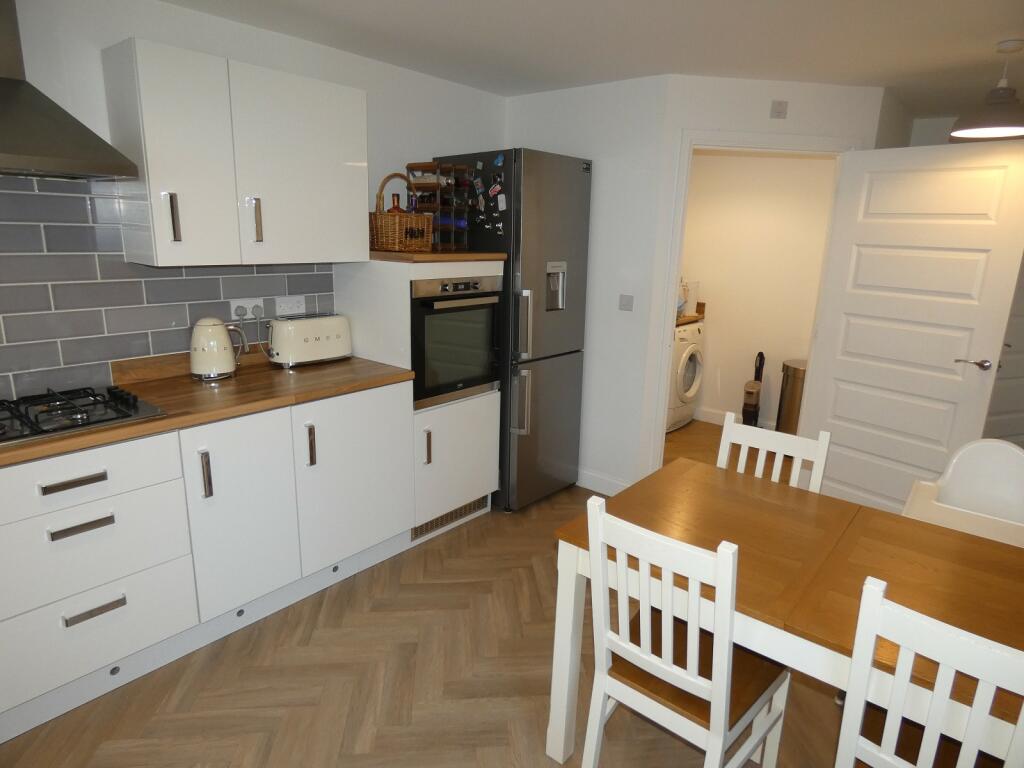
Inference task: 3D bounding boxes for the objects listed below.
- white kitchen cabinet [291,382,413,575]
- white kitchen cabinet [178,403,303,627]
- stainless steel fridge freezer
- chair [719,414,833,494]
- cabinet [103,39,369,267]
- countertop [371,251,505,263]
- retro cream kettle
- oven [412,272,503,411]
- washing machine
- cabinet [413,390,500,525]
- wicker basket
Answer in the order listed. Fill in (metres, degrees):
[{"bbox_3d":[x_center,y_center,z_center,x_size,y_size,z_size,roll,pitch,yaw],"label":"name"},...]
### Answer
[{"bbox_3d":[-0.864,0.342,2.728,0.600,0.726,0.602,13,18,39],"label":"white kitchen cabinet"},{"bbox_3d":[-1.188,0.424,2.358,0.600,0.726,0.397,13,18,39],"label":"white kitchen cabinet"},{"bbox_3d":[-0.003,-0.310,3.535,0.715,1.935,0.593,13,18,39],"label":"stainless steel fridge freezer"},{"bbox_3d":[0.770,0.606,1.982,0.420,0.920,0.440,13,18,39],"label":"chair"},{"bbox_3d":[-1.047,-0.865,2.412,0.350,0.726,0.895,13,18,39],"label":"cabinet"},{"bbox_3d":[-0.459,-0.641,2.973,0.615,0.037,0.625,13,18,39],"label":"countertop"},{"bbox_3d":[-1.235,-0.148,2.493,0.228,0.245,0.172,-4,15,-22],"label":"retro cream kettle"},{"bbox_3d":[-0.438,-0.256,3.035,0.580,0.595,0.605,13,18,39],"label":"oven"},{"bbox_3d":[1.231,-0.090,5.041,0.575,0.855,0.600,13,18,39],"label":"washing machine"},{"bbox_3d":[-0.474,0.318,3.195,0.600,0.570,0.605,13,18,39],"label":"cabinet"},{"bbox_3d":[-0.555,-0.834,2.896,0.250,0.370,0.225,13,18,39],"label":"wicker basket"}]

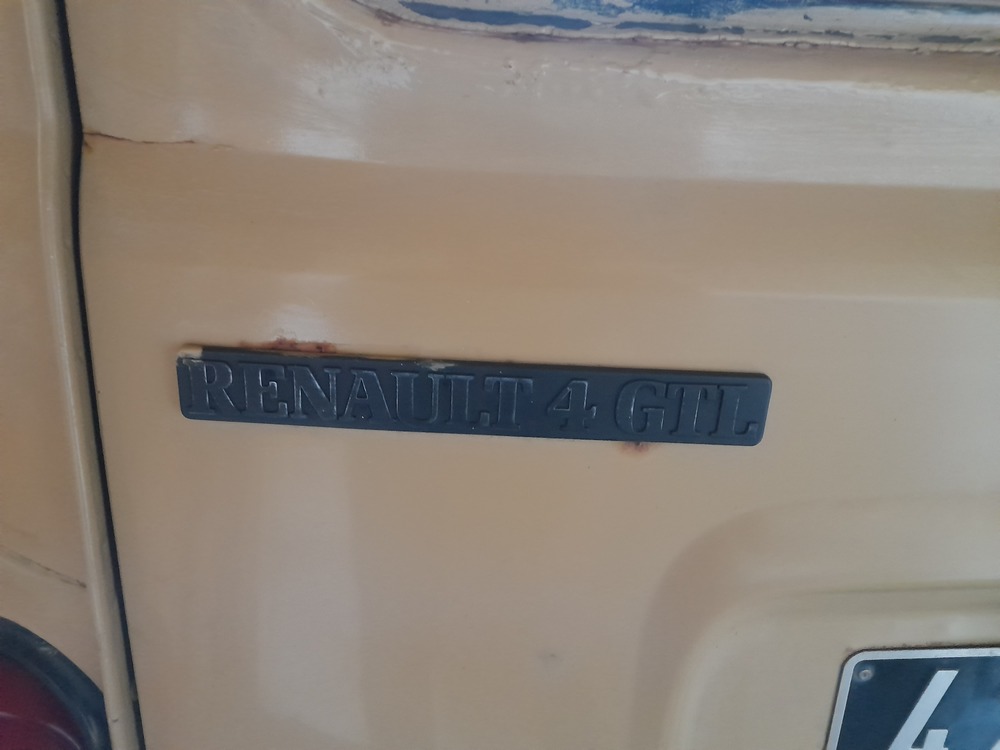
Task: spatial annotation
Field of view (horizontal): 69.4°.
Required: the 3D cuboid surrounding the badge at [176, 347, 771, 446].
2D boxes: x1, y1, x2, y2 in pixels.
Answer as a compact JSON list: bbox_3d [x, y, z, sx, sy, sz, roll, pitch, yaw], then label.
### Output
[{"bbox_3d":[-0.009,0.008,0.261,0.210,0.026,0.007,3,17,0],"label":"badge"}]

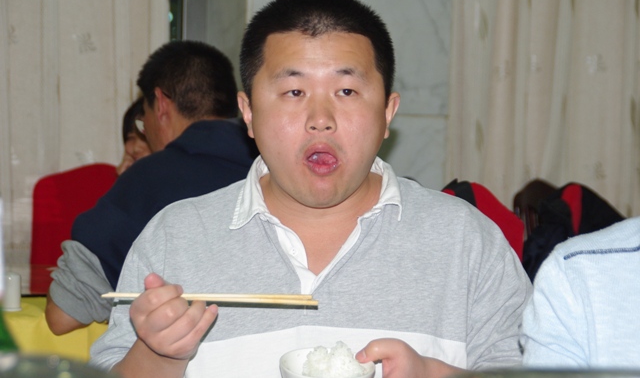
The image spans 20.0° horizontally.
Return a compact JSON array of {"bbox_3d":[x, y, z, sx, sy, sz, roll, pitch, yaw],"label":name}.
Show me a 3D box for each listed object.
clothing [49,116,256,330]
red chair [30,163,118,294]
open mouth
[{"bbox_3d":[-0.250,0.170,3.280,0.500,0.600,0.400,-2,4,-34],"label":"clothing"},{"bbox_3d":[-0.660,0.440,4.800,0.450,0.970,0.540,1,3,16],"label":"red chair"},{"bbox_3d":[0.003,-0.031,2.230,0.041,0.031,0.024,0,3,1],"label":"open mouth"}]

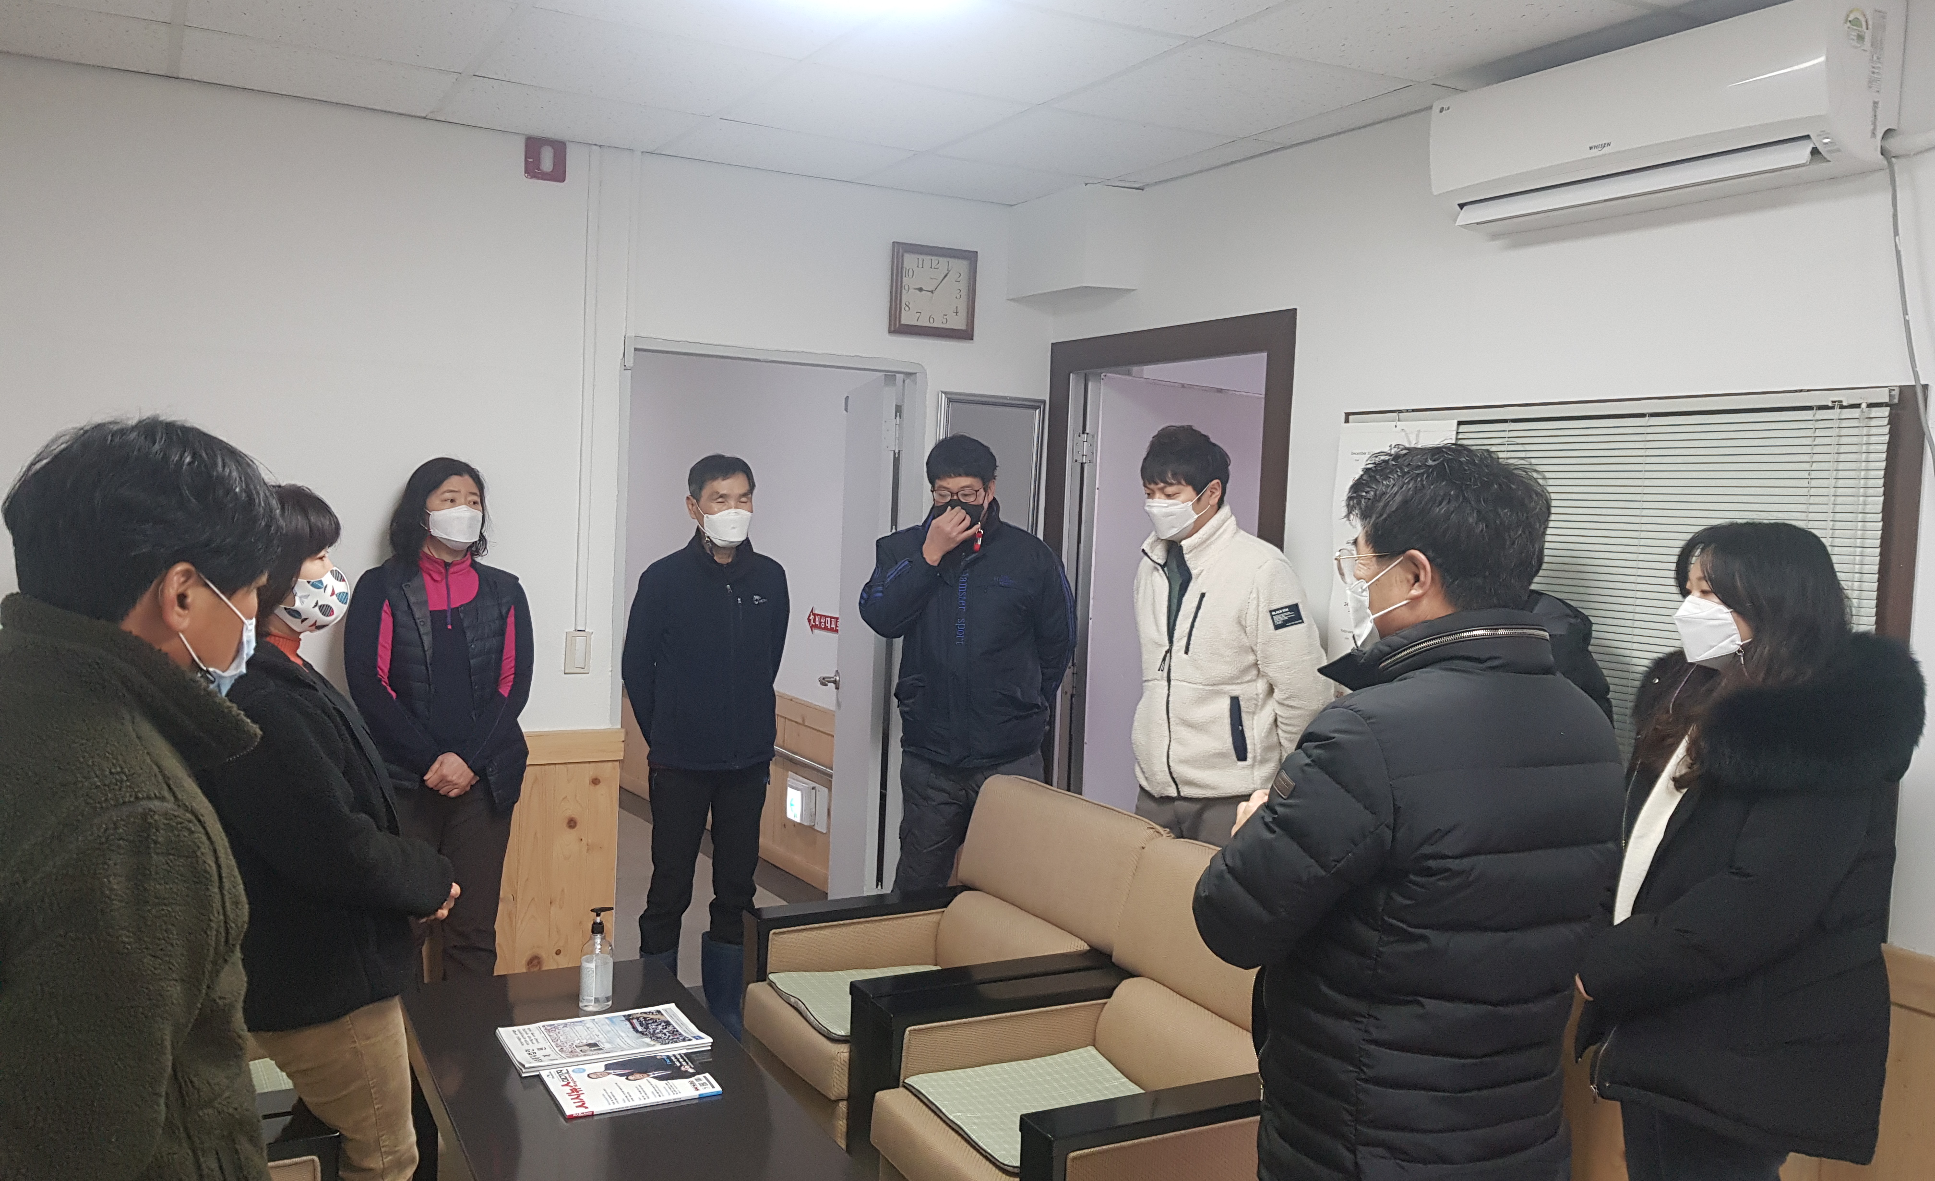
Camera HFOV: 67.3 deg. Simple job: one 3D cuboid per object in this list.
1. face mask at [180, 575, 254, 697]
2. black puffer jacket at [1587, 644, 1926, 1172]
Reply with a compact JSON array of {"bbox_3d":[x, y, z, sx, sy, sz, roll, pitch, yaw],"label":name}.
[{"bbox_3d":[-0.718,0.043,1.390,0.135,0.110,0.100,5,-7,42],"label":"face mask"},{"bbox_3d":[1.223,0.463,2.290,0.430,0.780,0.480,2,4,1],"label":"black puffer jacket"}]

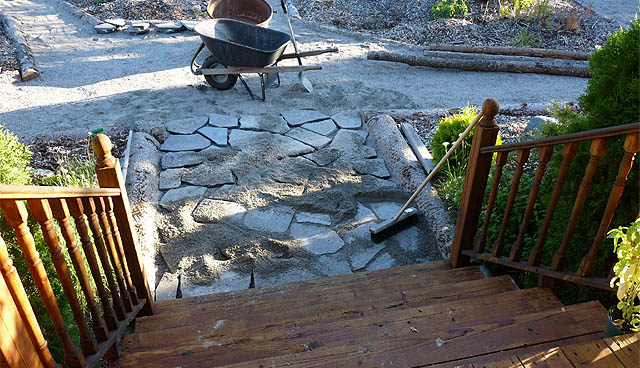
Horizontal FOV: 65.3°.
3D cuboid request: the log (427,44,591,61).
[{"bbox_3d":[2.718,-1.792,6.758,2.440,0.100,0.100,5,32,6],"label":"log"}]

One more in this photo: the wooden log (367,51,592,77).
[{"bbox_3d":[2.192,-1.580,6.516,3.170,0.190,0.220,7,33,11],"label":"wooden log"}]

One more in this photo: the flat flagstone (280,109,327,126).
[{"bbox_3d":[-0.163,-0.698,5.325,0.454,0.055,0.321,-14,35,-21],"label":"flat flagstone"}]

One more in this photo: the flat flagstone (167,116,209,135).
[{"bbox_3d":[-1.336,-0.574,5.033,0.409,0.050,0.306,-4,32,-8],"label":"flat flagstone"}]

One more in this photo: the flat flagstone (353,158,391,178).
[{"bbox_3d":[0.447,-0.124,4.436,0.325,0.050,0.281,-2,32,-4],"label":"flat flagstone"}]

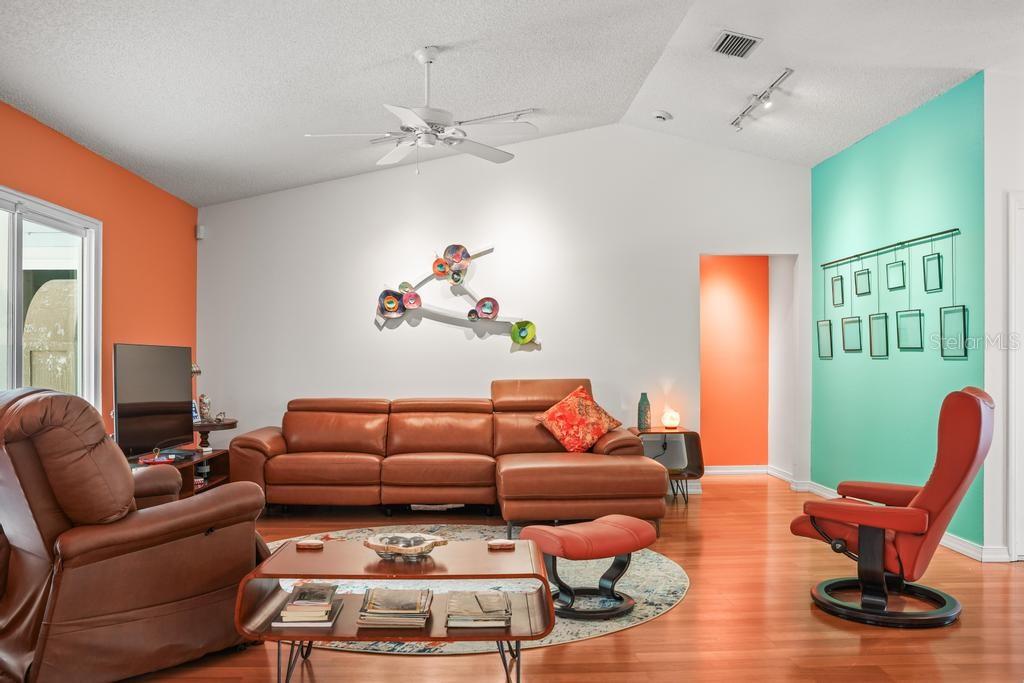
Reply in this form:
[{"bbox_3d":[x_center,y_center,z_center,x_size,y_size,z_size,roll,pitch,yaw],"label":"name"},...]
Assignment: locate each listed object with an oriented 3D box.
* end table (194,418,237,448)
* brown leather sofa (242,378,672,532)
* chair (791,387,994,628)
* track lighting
[{"bbox_3d":[-2.284,0.941,5.698,0.530,0.690,0.530,0,-1,-3],"label":"end table"},{"bbox_3d":[-0.527,0.787,5.587,3.000,0.990,1.560,0,-1,-3],"label":"brown leather sofa"},{"bbox_3d":[1.774,0.734,3.615,0.800,1.020,0.780,-1,-1,32],"label":"chair"},{"bbox_3d":[1.790,-1.677,5.517,0.170,0.130,1.160,0,-1,-3],"label":"track lighting"}]

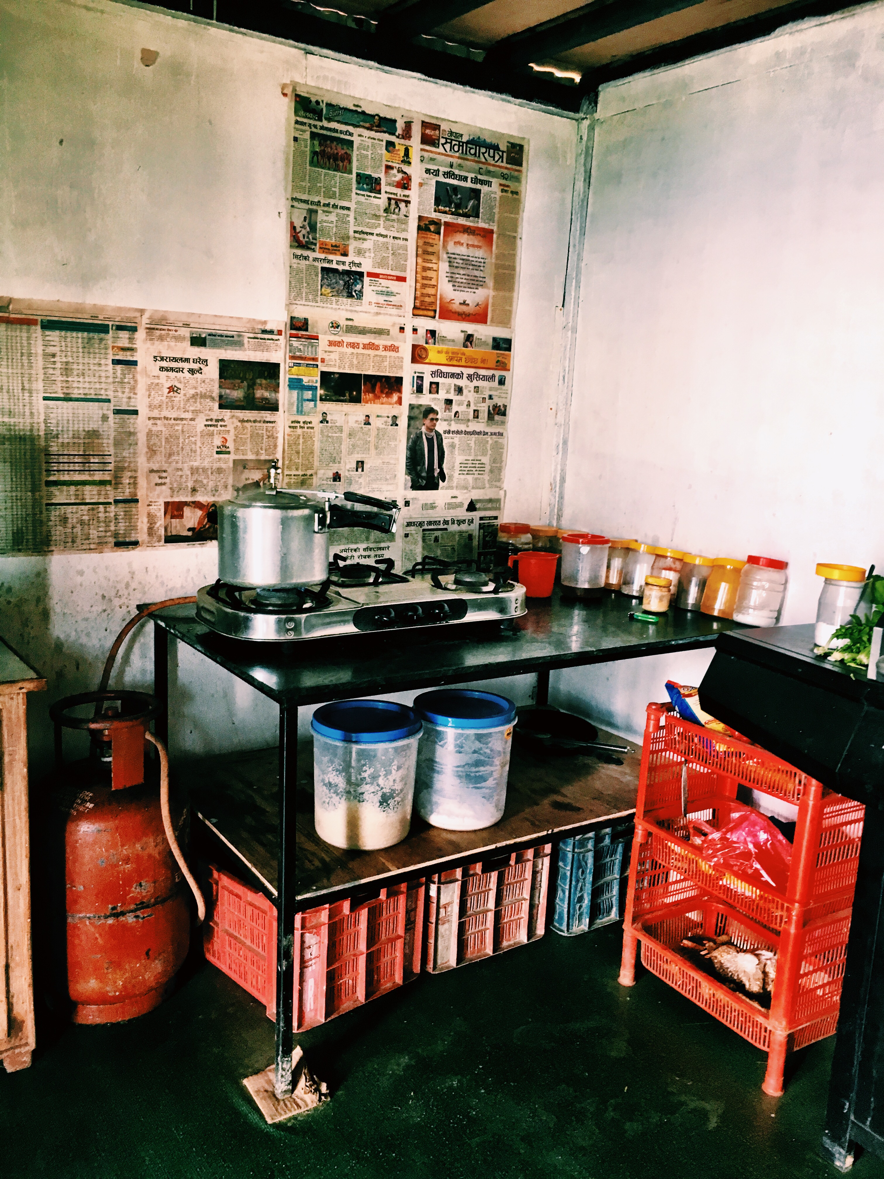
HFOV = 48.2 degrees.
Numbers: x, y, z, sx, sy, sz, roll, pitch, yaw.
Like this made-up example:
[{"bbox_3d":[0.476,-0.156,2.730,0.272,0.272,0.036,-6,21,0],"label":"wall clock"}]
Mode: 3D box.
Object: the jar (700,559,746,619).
[{"bbox_3d":[0.702,-0.002,2.459,0.101,0.133,0.101,3,12,-1],"label":"jar"}]

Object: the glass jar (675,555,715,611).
[{"bbox_3d":[0.651,-0.017,2.531,0.090,0.128,0.090,3,12,-1],"label":"glass jar"}]

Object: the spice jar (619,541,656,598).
[{"bbox_3d":[0.533,-0.053,2.666,0.091,0.132,0.091,3,12,-1],"label":"spice jar"}]

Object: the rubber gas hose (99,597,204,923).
[{"bbox_3d":[-0.630,0.371,2.143,0.197,0.766,0.354,-5,14,-34],"label":"rubber gas hose"}]

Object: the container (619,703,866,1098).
[{"bbox_3d":[0.645,0.609,2.093,0.275,0.665,0.462,-5,14,-34],"label":"container"}]

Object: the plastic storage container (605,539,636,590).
[{"bbox_3d":[0.493,-0.069,2.740,0.092,0.128,0.092,3,12,-1],"label":"plastic storage container"}]

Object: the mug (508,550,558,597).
[{"bbox_3d":[0.239,-0.038,2.580,0.141,0.106,0.101,1,12,-9],"label":"mug"}]

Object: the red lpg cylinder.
[{"bbox_3d":[-0.697,0.548,2.078,0.322,0.648,0.322,-5,14,-34],"label":"red lpg cylinder"}]

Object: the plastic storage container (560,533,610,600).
[{"bbox_3d":[0.378,-0.061,2.604,0.119,0.155,0.119,3,12,-1],"label":"plastic storage container"}]

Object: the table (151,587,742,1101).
[{"bbox_3d":[0.027,0.445,2.403,1.290,0.790,0.744,-5,14,-34],"label":"table"}]

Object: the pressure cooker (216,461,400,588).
[{"bbox_3d":[-0.270,-0.134,1.977,0.386,0.238,0.223,6,12,13],"label":"pressure cooker"}]

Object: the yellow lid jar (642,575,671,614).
[{"bbox_3d":[0.540,0.012,2.481,0.064,0.080,0.064,3,12,-1],"label":"yellow lid jar"}]

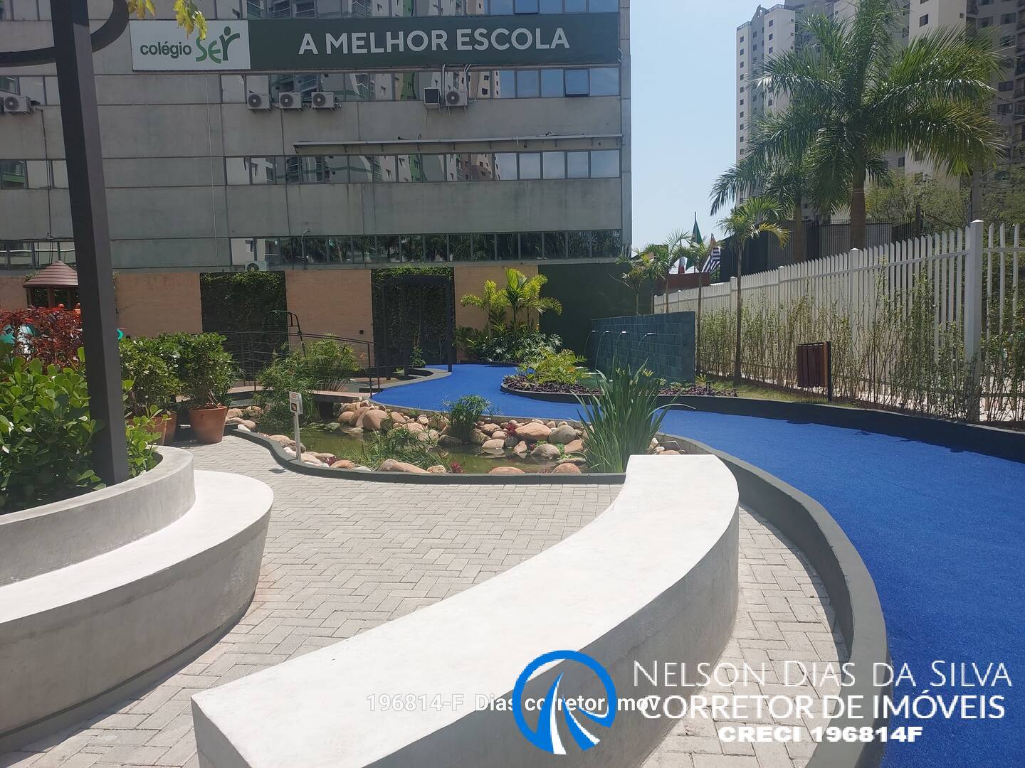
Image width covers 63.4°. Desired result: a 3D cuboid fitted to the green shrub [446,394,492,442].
[{"bbox_3d":[-0.501,0.384,9.350,0.530,0.542,0.500,-2,5,0],"label":"green shrub"}]

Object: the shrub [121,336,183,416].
[{"bbox_3d":[-4.307,-0.095,9.812,0.800,0.939,0.780,-3,5,-24],"label":"shrub"}]

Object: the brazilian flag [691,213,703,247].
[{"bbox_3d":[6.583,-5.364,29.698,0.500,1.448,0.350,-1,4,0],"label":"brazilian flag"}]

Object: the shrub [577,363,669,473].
[{"bbox_3d":[0.966,0.294,7.170,0.830,0.969,0.800,-2,5,0],"label":"shrub"}]

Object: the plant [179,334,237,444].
[{"bbox_3d":[-3.652,0.048,9.950,0.700,1.317,0.700,-2,5,0],"label":"plant"}]

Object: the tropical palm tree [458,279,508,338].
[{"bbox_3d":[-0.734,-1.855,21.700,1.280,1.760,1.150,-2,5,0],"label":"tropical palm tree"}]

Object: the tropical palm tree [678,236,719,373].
[{"bbox_3d":[4.071,-1.707,18.130,0.950,2.965,0.950,-1,4,0],"label":"tropical palm tree"}]

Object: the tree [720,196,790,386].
[{"bbox_3d":[4.390,-1.676,15.025,1.300,3.407,1.300,-1,4,0],"label":"tree"}]

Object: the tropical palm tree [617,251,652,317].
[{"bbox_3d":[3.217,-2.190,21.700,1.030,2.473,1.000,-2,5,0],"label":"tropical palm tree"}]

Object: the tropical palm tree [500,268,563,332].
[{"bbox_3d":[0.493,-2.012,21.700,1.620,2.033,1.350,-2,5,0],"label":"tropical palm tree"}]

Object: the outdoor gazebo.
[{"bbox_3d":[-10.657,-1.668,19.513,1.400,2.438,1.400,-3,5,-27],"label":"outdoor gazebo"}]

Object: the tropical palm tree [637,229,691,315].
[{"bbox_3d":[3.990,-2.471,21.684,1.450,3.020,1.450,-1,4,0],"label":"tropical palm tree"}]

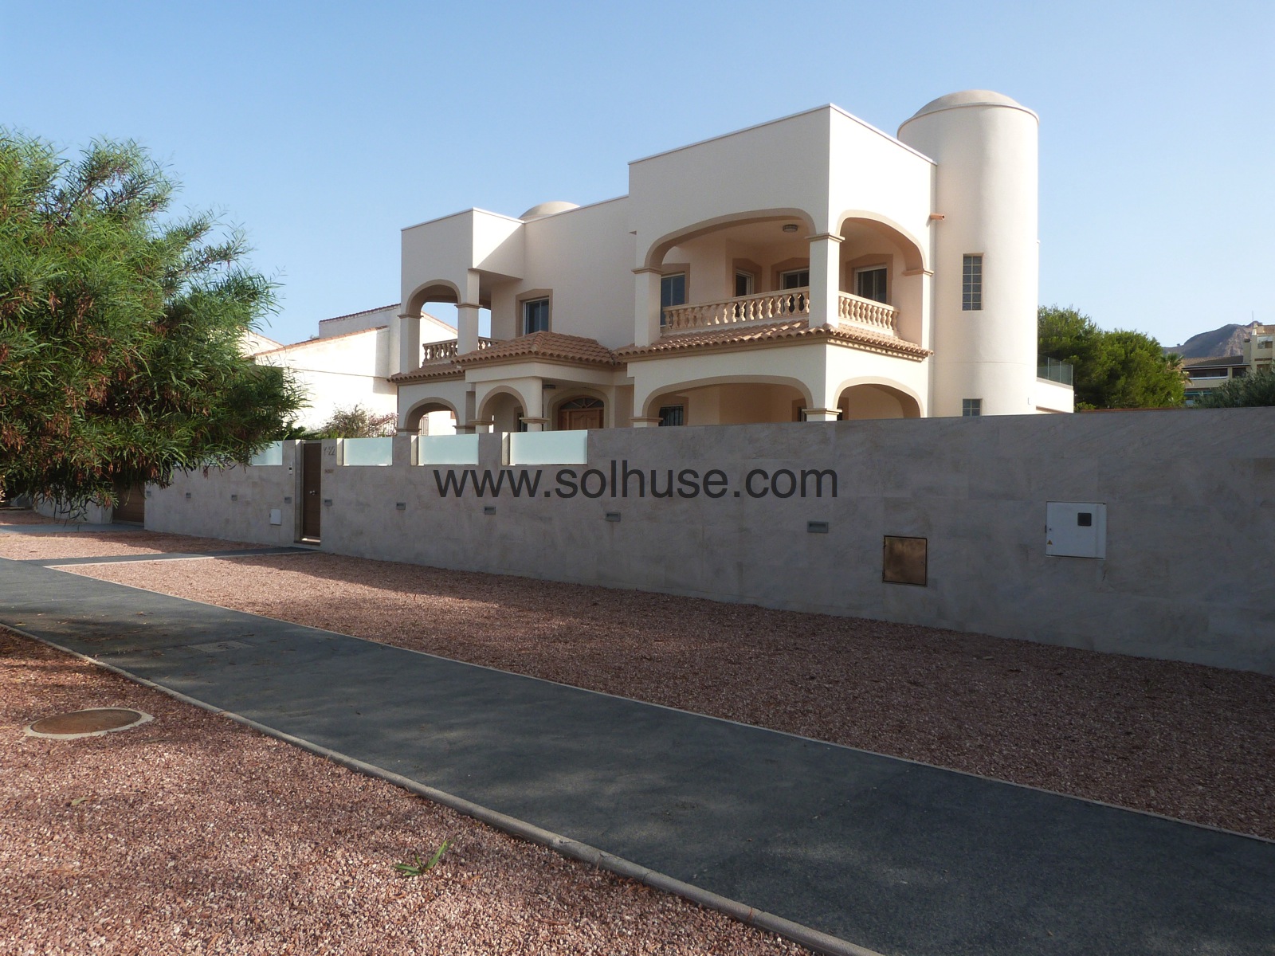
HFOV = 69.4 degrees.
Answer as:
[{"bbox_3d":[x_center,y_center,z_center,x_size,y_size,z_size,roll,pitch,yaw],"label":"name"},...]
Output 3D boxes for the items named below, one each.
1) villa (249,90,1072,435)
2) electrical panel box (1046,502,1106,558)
[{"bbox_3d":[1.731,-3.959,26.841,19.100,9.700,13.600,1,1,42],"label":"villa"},{"bbox_3d":[4.173,0.496,8.726,0.536,0.521,0.160,1,1,44],"label":"electrical panel box"}]

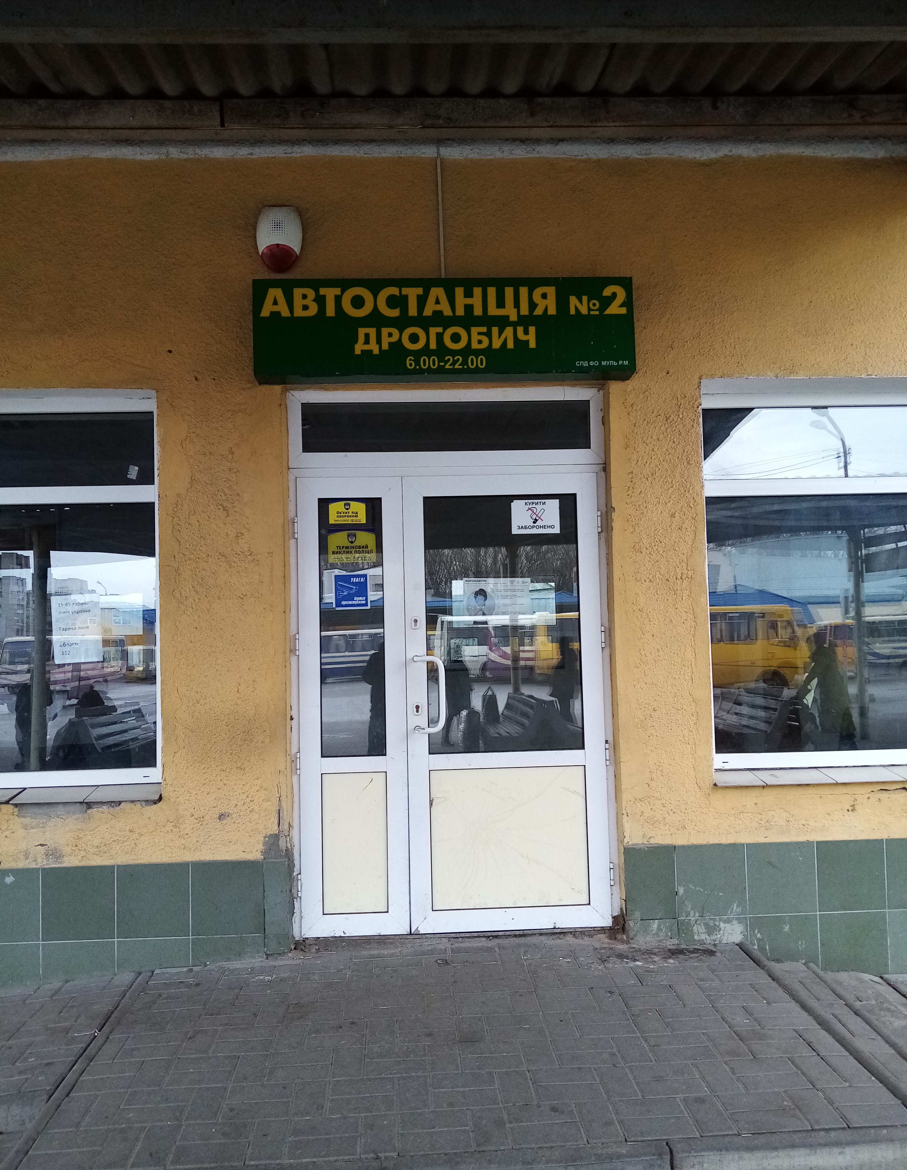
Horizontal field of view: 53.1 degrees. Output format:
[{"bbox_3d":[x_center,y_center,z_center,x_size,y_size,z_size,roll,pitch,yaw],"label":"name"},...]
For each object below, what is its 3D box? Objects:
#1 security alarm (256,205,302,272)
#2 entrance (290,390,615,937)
[{"bbox_3d":[-0.739,-1.471,3.856,0.195,0.275,0.085,-1,-3,-2],"label":"security alarm"},{"bbox_3d":[-0.005,0.315,3.942,1.385,2.340,0.130,-1,-3,-2],"label":"entrance"}]

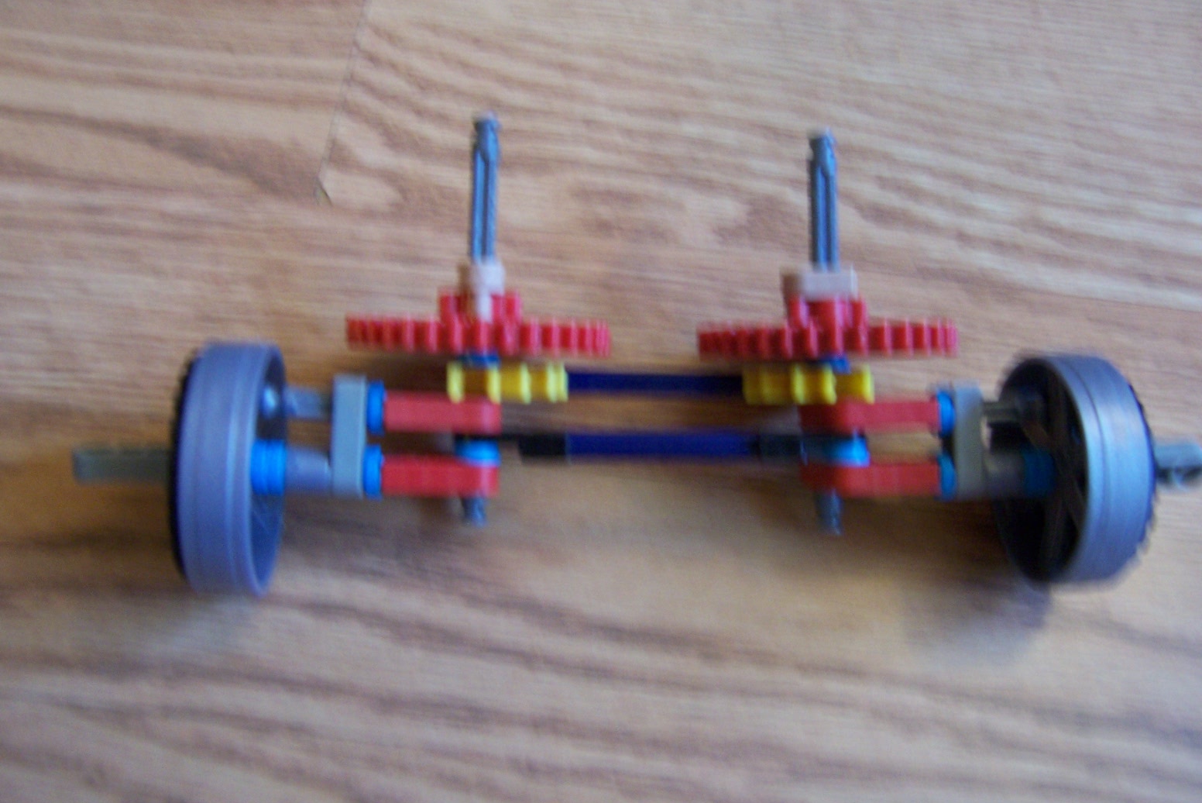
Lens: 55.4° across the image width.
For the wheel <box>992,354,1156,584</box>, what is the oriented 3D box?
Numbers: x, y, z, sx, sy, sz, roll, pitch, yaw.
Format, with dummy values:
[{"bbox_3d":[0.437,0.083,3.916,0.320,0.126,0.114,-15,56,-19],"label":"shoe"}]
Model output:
[{"bbox_3d":[0.105,0.015,0.259,0.014,0.051,0.051,0,92,-2],"label":"wheel"}]

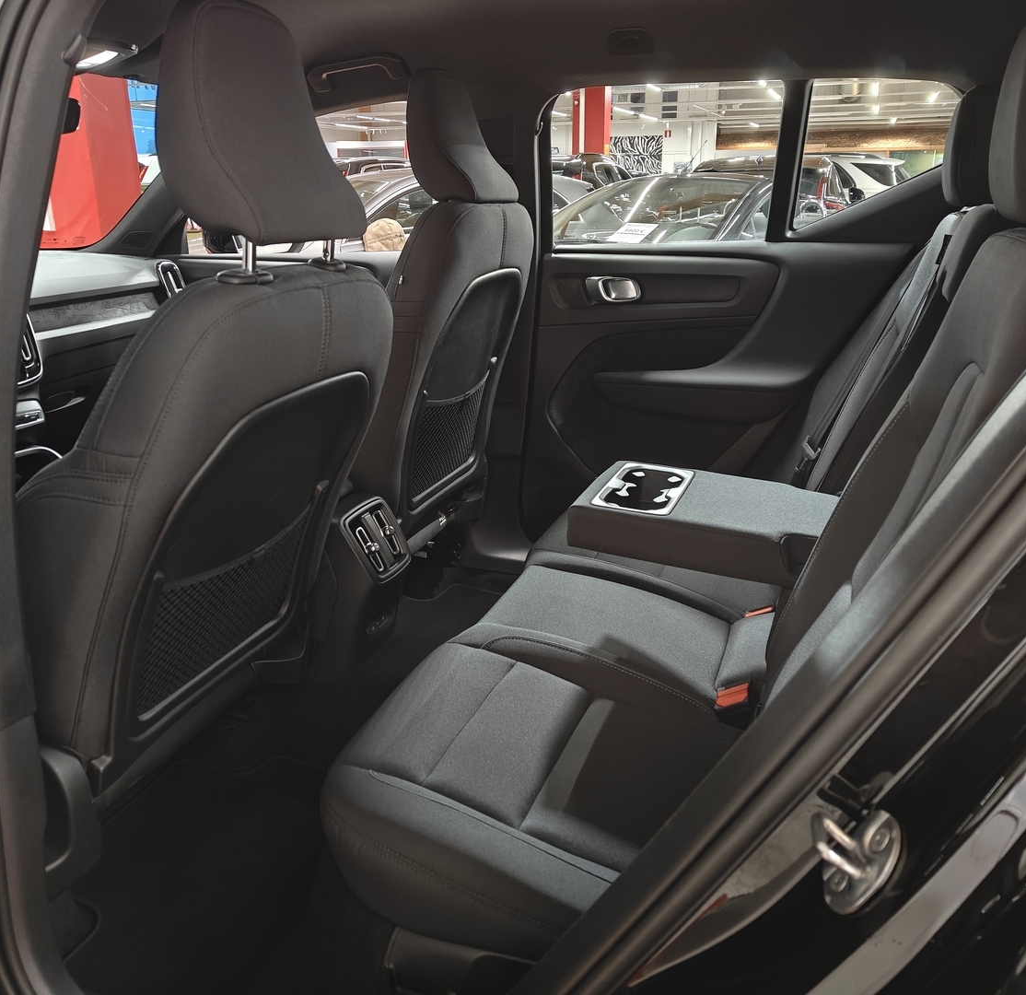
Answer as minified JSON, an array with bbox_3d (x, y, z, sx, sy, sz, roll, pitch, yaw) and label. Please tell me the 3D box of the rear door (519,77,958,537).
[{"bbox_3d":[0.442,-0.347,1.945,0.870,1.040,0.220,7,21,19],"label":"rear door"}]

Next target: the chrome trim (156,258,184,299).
[{"bbox_3d":[-0.855,-0.534,2.334,0.040,0.130,0.055,-8,15,24],"label":"chrome trim"}]

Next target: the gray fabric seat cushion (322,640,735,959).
[{"bbox_3d":[0.077,0.344,1.031,0.510,0.155,0.385,7,21,19],"label":"gray fabric seat cushion"}]

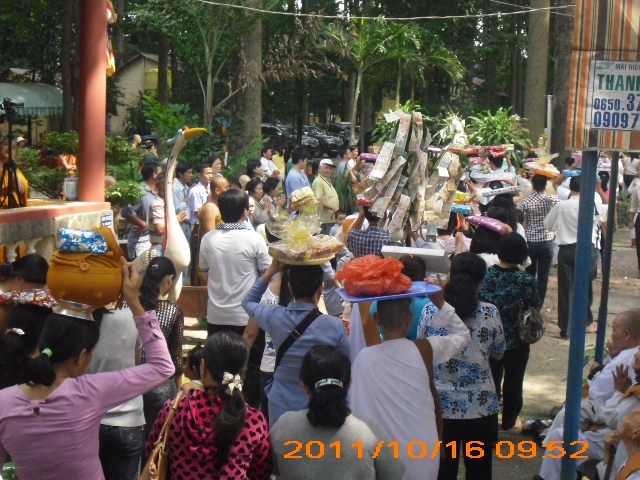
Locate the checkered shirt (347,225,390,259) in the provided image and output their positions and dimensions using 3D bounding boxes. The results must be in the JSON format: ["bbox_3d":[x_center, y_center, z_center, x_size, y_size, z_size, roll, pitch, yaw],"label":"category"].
[{"bbox_3d":[0.396,0.127,8.000,0.420,0.570,0.260,3,9,10],"label":"checkered shirt"}]

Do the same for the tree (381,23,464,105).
[{"bbox_3d":[3.179,-4.856,31.000,2.800,4.000,2.800,2,9,0],"label":"tree"}]

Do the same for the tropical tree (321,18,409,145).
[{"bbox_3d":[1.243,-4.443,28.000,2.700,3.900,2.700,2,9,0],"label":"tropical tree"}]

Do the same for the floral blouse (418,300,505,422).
[{"bbox_3d":[0.804,0.679,5.570,0.480,0.660,0.290,3,9,10],"label":"floral blouse"}]

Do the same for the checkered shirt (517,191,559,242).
[{"bbox_3d":[2.158,-0.233,9.700,0.440,0.540,0.270,3,9,10],"label":"checkered shirt"}]

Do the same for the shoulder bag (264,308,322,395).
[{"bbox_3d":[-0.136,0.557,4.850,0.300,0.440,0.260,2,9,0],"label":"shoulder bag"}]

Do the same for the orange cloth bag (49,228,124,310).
[{"bbox_3d":[-0.890,0.104,3.720,0.285,0.280,0.275,0,9,-12],"label":"orange cloth bag"}]

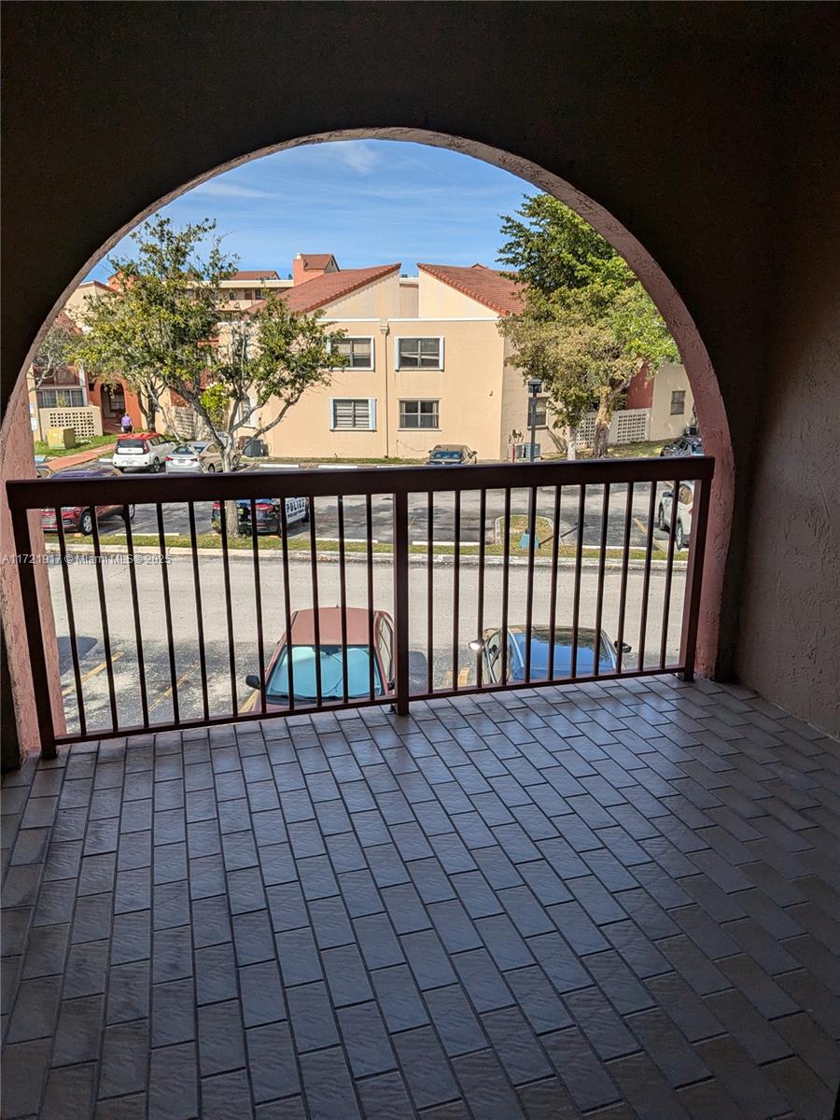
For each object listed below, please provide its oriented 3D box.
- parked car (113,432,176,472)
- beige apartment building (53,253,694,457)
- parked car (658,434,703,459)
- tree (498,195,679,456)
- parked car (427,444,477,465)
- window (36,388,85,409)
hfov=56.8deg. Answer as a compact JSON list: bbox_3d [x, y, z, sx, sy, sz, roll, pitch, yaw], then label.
[{"bbox_3d":[-12.546,-4.974,35.459,1.800,1.610,4.150,0,14,0],"label":"parked car"},{"bbox_3d":[-2.800,-11.810,45.287,37.000,10.000,18.000,1,14,5],"label":"beige apartment building"},{"bbox_3d":[12.204,-4.720,34.594,1.820,1.480,4.600,1,14,3],"label":"parked car"},{"bbox_3d":[8.149,-10.642,36.507,8.900,11.800,8.600,1,14,5],"label":"tree"},{"bbox_3d":[1.324,-4.163,32.466,1.820,1.460,4.650,2,14,6],"label":"parked car"},{"bbox_3d":[-22.398,-10.025,48.521,2.950,1.350,0.150,-10,17,-34],"label":"window"}]

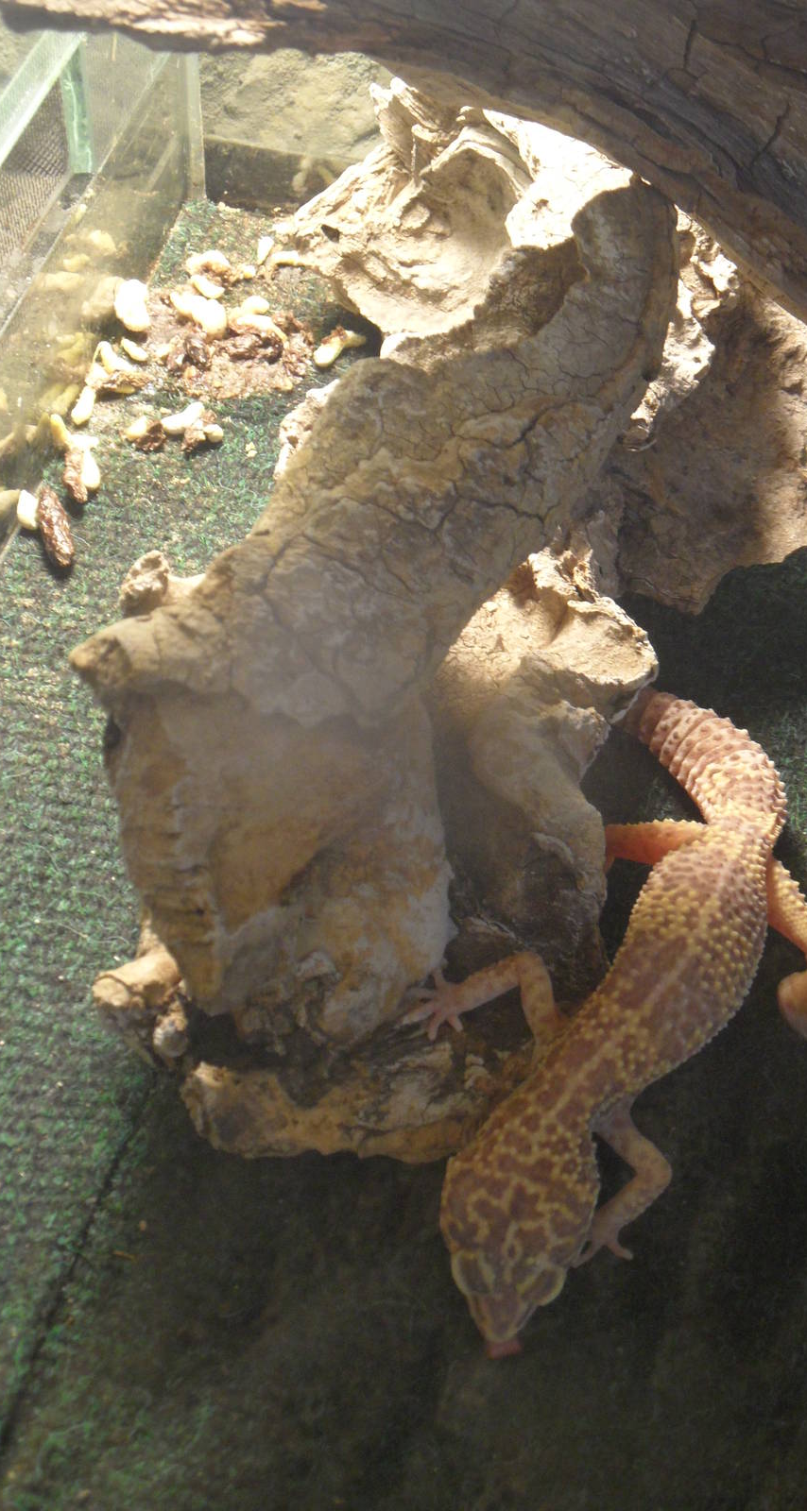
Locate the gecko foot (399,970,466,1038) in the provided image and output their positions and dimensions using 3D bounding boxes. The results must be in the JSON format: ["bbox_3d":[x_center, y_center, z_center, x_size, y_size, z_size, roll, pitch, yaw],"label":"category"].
[{"bbox_3d":[0.005,0.046,0.478,0.011,0.006,0.014,-26,56,-21],"label":"gecko foot"}]

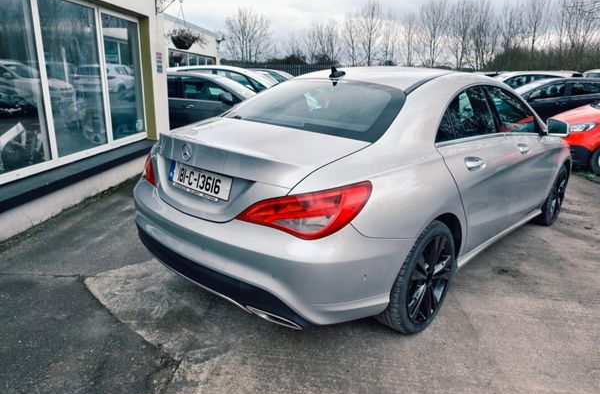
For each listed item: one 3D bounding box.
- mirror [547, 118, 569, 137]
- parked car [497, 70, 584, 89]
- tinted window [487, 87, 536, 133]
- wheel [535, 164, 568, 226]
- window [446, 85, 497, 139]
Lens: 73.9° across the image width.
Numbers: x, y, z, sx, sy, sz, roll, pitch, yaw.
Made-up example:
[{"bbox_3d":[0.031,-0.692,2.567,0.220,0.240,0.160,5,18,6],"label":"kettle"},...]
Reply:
[{"bbox_3d":[2.025,-0.543,3.153,0.185,0.135,0.115,17,21,42],"label":"mirror"},{"bbox_3d":[7.027,-3.146,12.647,4.300,1.520,1.800,5,16,9],"label":"parked car"},{"bbox_3d":[1.663,-0.650,3.067,0.880,0.360,0.080,-14,3,-44],"label":"tinted window"},{"bbox_3d":[2.539,-0.027,4.109,0.225,0.634,0.634,17,21,42],"label":"wheel"},{"bbox_3d":[1.062,-0.530,2.447,0.670,0.320,0.055,-12,-1,-42],"label":"window"}]

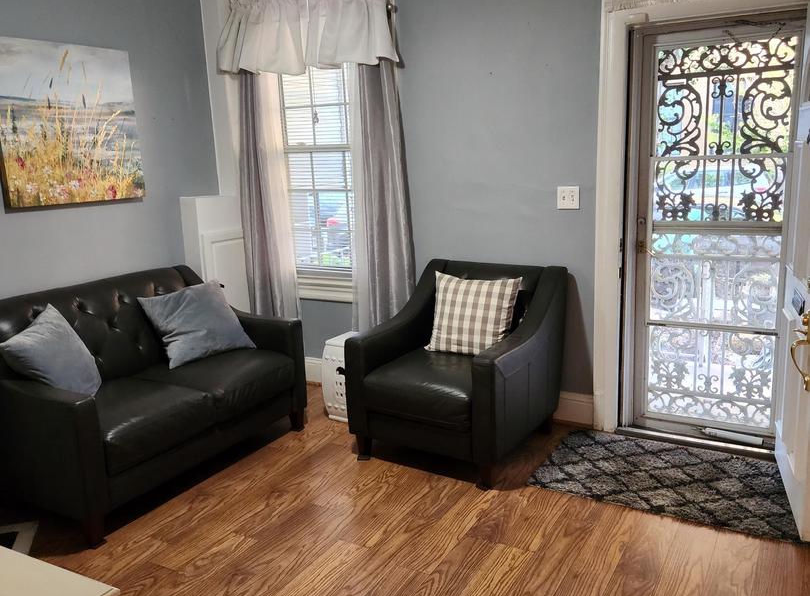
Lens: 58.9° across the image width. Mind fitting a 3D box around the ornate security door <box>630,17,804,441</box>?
[{"bbox_3d":[1.500,-0.282,3.492,0.730,1.980,0.060,5,13,29],"label":"ornate security door"}]

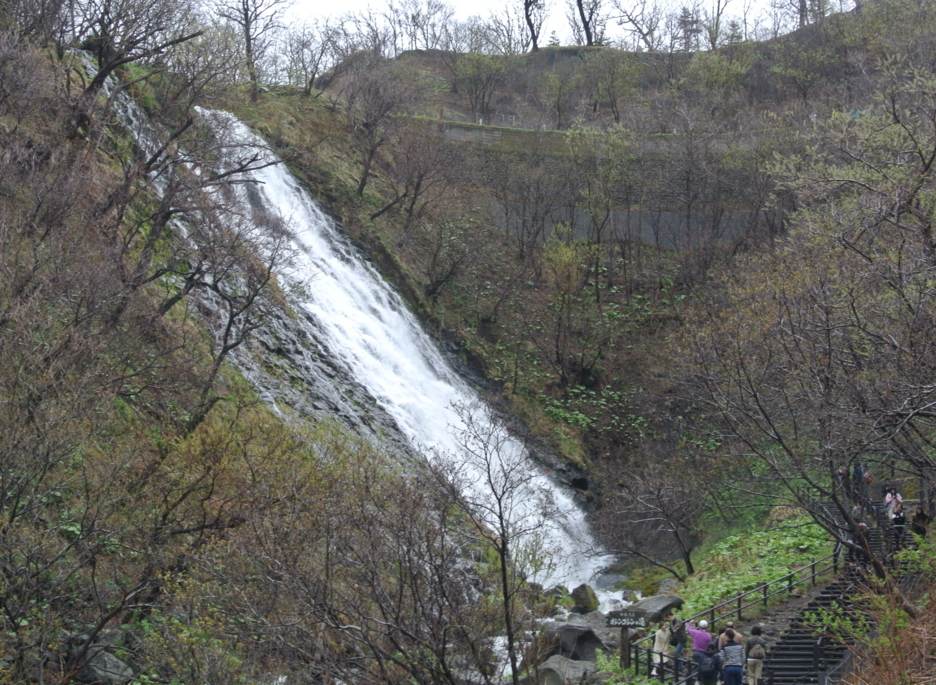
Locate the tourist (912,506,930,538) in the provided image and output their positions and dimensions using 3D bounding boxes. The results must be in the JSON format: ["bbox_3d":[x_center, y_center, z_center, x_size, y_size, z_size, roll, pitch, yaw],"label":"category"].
[{"bbox_3d":[15.262,6.358,60.500,0.550,1.620,0.420,-2,-7,18],"label":"tourist"}]

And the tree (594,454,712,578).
[{"bbox_3d":[6.826,6.402,66.000,4.300,4.500,3.800,0,-7,0],"label":"tree"}]

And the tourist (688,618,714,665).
[{"bbox_3d":[6.001,8.023,46.500,0.650,1.680,0.480,2,-7,-18],"label":"tourist"}]

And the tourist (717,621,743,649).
[{"bbox_3d":[6.633,7.902,45.500,0.580,1.670,0.420,2,-7,-15],"label":"tourist"}]

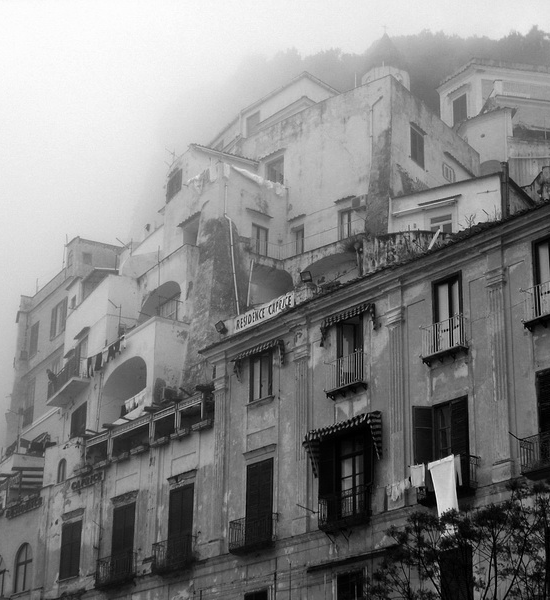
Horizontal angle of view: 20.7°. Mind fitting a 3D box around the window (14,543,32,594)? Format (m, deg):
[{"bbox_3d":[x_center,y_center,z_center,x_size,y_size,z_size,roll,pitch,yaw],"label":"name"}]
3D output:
[{"bbox_3d":[-9.597,10.337,58.102,0.200,1.890,1.251,19,-29,-37],"label":"window"}]

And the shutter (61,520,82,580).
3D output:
[{"bbox_3d":[-7.128,8.807,52.821,0.120,2.002,1.302,19,-28,-36],"label":"shutter"}]

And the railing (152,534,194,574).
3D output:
[{"bbox_3d":[-3.161,8.077,47.513,0.470,0.910,1.974,19,-28,-36],"label":"railing"}]

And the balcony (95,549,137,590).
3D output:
[{"bbox_3d":[-5.606,9.621,53.243,0.340,1.050,2.270,18,-28,-35],"label":"balcony"}]

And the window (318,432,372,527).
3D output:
[{"bbox_3d":[2.075,5.212,44.687,0.308,2.539,2.005,18,-27,-36],"label":"window"}]

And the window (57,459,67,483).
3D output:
[{"bbox_3d":[-7.642,6.226,54.652,0.180,0.921,0.546,19,-28,-36],"label":"window"}]

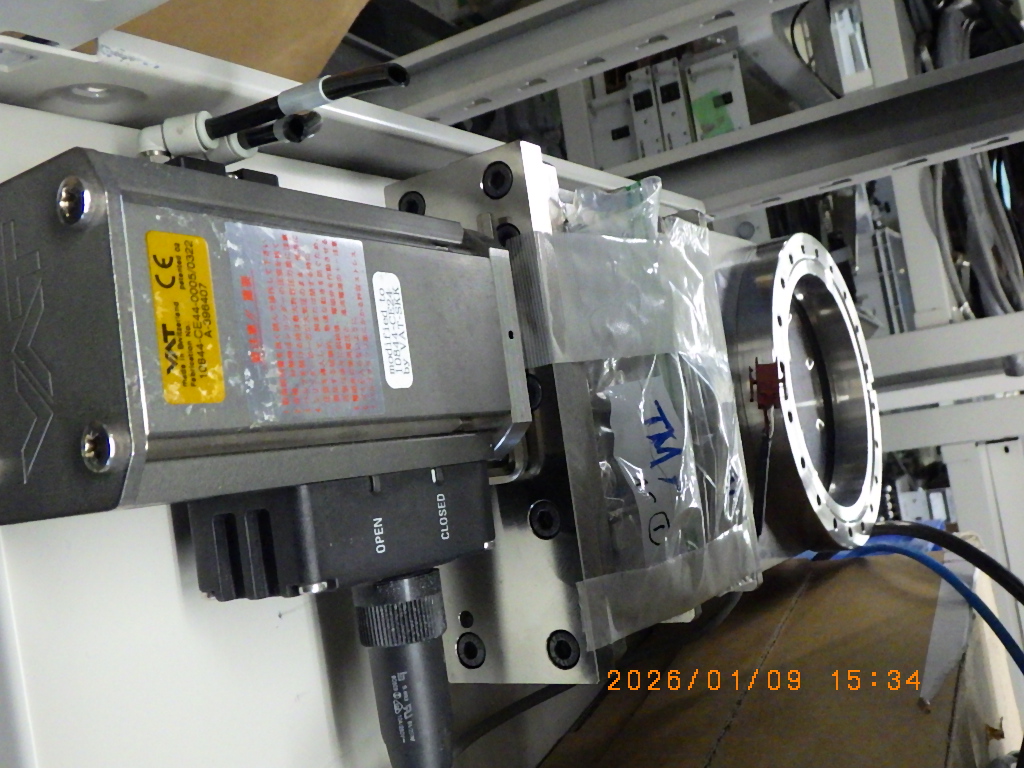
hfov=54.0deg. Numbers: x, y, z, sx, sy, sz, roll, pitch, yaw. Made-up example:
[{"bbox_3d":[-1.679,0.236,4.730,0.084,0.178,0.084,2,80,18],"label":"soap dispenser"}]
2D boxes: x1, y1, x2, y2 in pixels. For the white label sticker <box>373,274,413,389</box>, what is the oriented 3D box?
[{"bbox_3d":[-0.040,-0.018,0.340,0.013,0.001,0.040,-1,82,-56],"label":"white label sticker"}]

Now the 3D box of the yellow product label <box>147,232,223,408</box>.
[{"bbox_3d":[-0.087,-0.018,0.271,0.020,0.001,0.047,-1,82,-56],"label":"yellow product label"}]

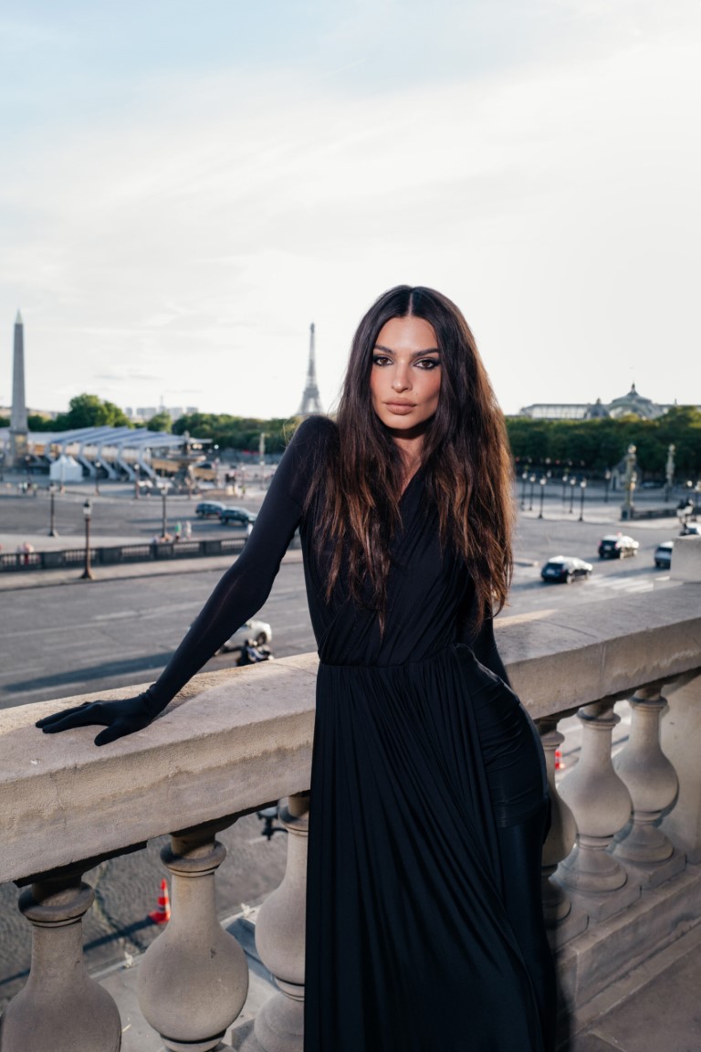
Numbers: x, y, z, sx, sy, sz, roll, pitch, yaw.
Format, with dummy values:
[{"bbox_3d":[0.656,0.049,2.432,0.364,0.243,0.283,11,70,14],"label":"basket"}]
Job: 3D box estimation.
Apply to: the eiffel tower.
[{"bbox_3d":[-106.457,-420.636,2244.174,125.000,330.000,125.000,-1,7,-25],"label":"eiffel tower"}]

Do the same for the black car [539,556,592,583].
[{"bbox_3d":[14.962,2.947,56.301,1.850,1.520,4.600,7,8,37],"label":"black car"}]

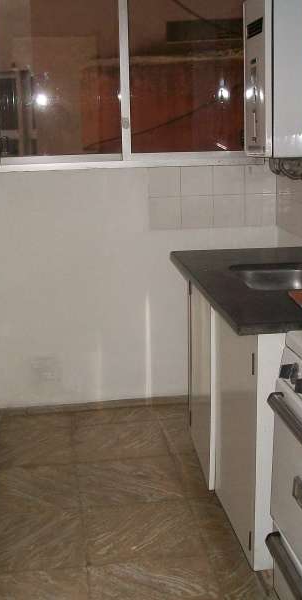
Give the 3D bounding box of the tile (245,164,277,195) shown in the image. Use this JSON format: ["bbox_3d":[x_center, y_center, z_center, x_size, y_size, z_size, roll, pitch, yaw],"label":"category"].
[{"bbox_3d":[0.518,-0.569,3.490,0.152,0.150,0.010,-3,16,-8],"label":"tile"}]

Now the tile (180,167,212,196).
[{"bbox_3d":[0.215,-0.553,3.445,0.152,0.150,0.010,-3,16,-8],"label":"tile"}]

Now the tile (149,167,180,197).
[{"bbox_3d":[0.065,-0.554,3.449,0.150,0.150,0.012,-3,15,-7],"label":"tile"}]

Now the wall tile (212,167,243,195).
[{"bbox_3d":[0.364,-0.573,3.485,0.150,0.150,0.012,-3,15,-7],"label":"wall tile"}]

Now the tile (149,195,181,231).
[{"bbox_3d":[0.070,-0.409,3.487,0.150,0.150,0.012,-3,15,-7],"label":"tile"}]

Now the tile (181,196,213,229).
[{"bbox_3d":[0.220,-0.412,3.483,0.152,0.150,0.010,-3,16,-8],"label":"tile"}]

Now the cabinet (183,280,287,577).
[{"bbox_3d":[0.500,0.325,2.641,0.540,0.760,0.970,-3,15,-8],"label":"cabinet"}]

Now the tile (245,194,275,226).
[{"bbox_3d":[0.529,-0.431,3.542,0.150,0.150,0.010,-3,15,-8],"label":"tile"}]

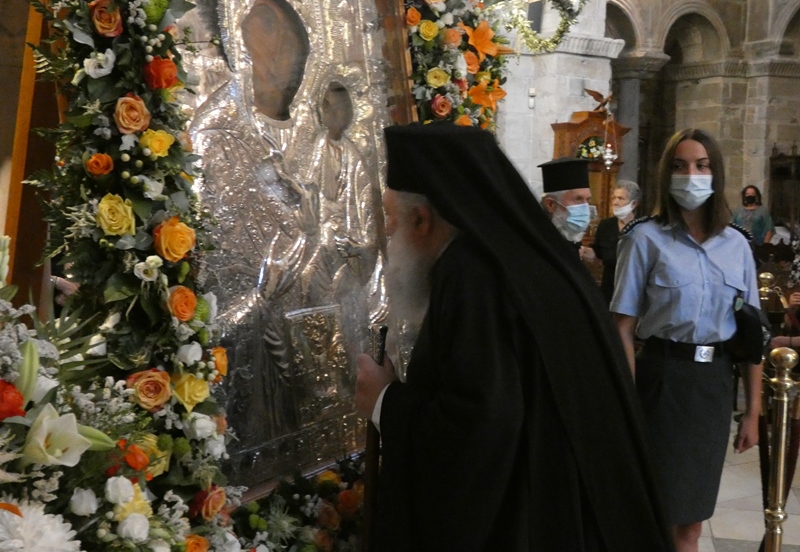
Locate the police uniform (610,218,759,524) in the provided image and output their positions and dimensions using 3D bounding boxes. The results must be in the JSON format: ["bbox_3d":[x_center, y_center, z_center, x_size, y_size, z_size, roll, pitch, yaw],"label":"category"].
[{"bbox_3d":[0.847,0.290,2.960,0.430,0.920,0.270,0,5,-3],"label":"police uniform"}]

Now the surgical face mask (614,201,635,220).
[{"bbox_3d":[1.383,-0.408,6.150,0.085,0.110,0.130,-3,6,-28],"label":"surgical face mask"}]

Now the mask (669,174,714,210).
[{"bbox_3d":[0.842,-0.241,2.870,0.130,0.105,0.080,1,5,16],"label":"mask"}]

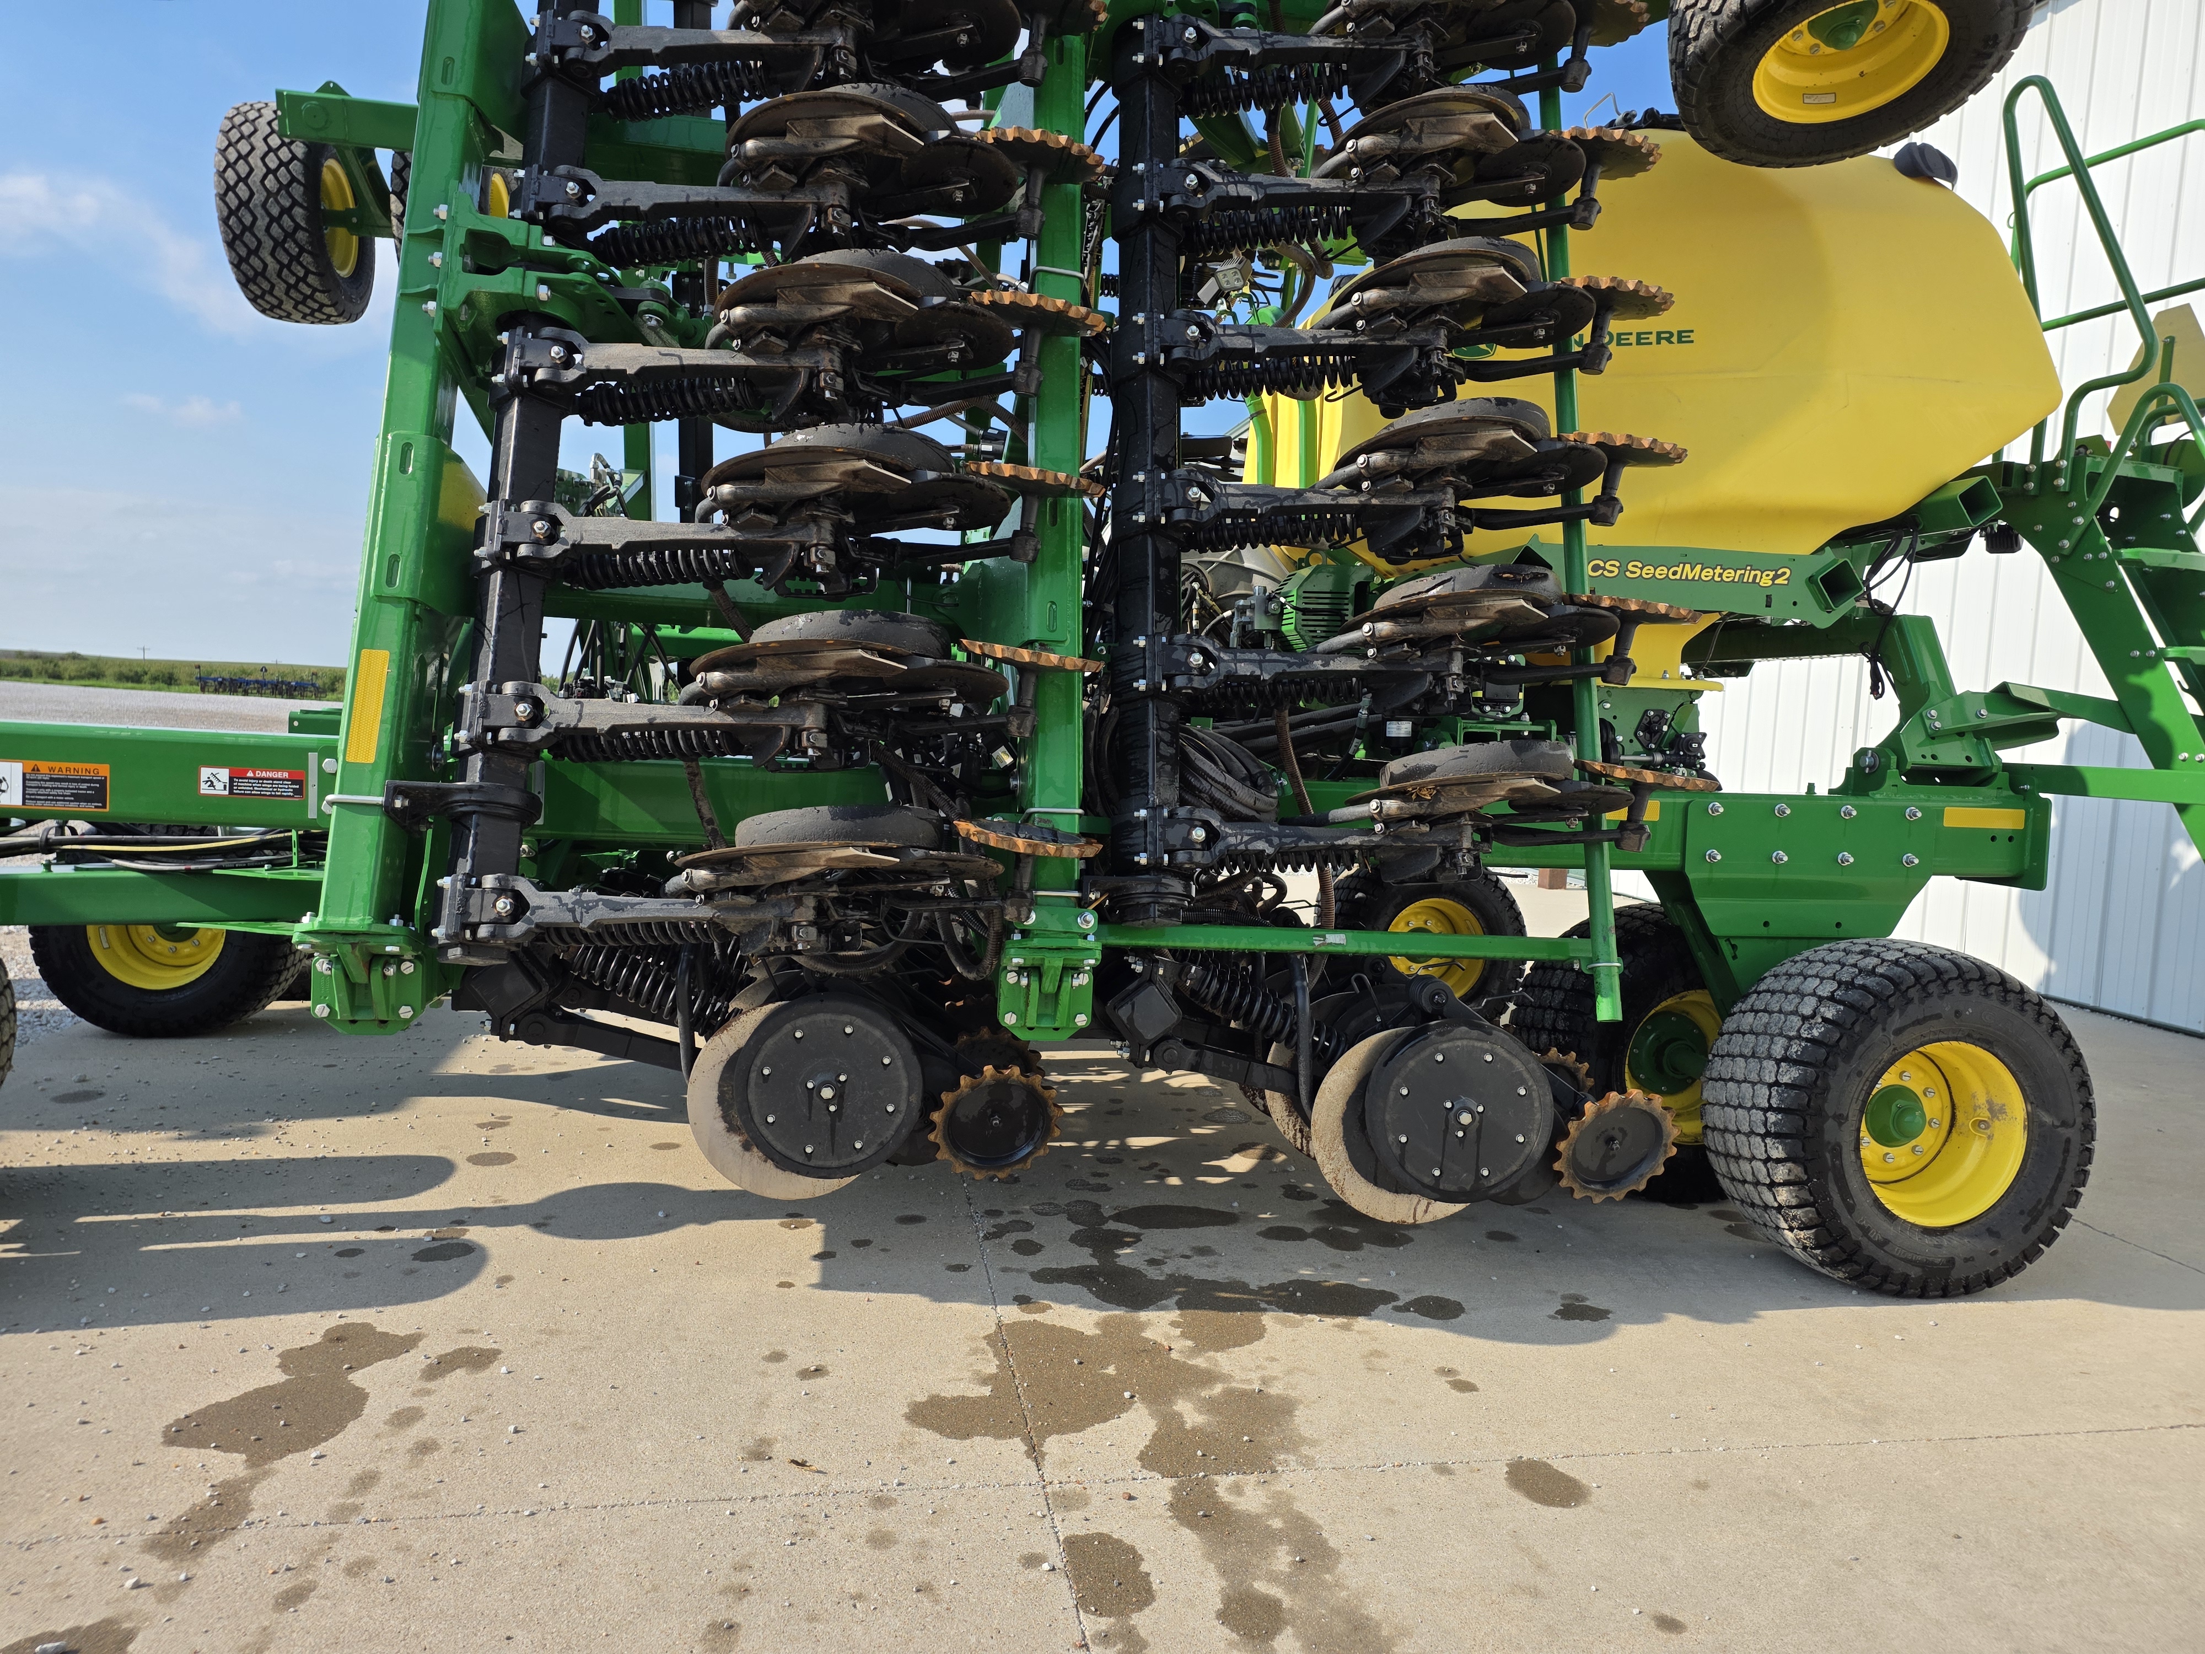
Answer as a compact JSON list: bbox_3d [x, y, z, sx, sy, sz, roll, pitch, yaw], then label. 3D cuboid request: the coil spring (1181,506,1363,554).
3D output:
[{"bbox_3d":[0.378,-0.683,3.338,0.414,0.092,0.092,-2,-13,11],"label":"coil spring"}]

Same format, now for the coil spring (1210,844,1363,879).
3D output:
[{"bbox_3d":[0.373,0.061,3.176,0.414,0.092,0.092,-2,-13,11],"label":"coil spring"}]

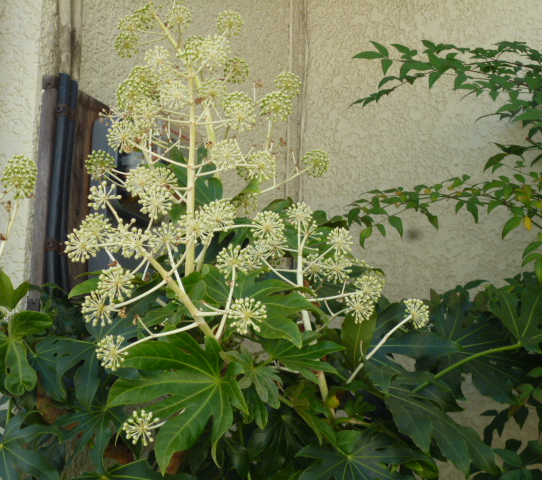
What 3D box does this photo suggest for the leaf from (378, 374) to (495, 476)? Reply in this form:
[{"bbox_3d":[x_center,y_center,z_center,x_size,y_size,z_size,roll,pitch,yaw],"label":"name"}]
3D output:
[{"bbox_3d":[0.236,0.260,2.030,0.161,0.132,0.090,2,-12,0],"label":"leaf"}]

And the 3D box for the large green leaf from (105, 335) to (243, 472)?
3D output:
[{"bbox_3d":[-0.123,0.212,1.880,0.180,0.172,0.120,2,-11,0],"label":"large green leaf"}]

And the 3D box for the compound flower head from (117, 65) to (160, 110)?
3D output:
[{"bbox_3d":[-0.191,-0.218,2.060,0.063,0.066,0.061,2,-11,0],"label":"compound flower head"}]

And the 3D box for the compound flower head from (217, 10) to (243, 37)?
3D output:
[{"bbox_3d":[-0.058,-0.309,2.060,0.037,0.037,0.036,2,-12,0],"label":"compound flower head"}]

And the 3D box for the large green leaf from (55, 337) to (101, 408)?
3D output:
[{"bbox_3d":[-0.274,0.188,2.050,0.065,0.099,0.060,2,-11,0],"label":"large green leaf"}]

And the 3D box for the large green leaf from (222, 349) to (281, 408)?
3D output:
[{"bbox_3d":[-0.026,0.185,1.930,0.080,0.078,0.060,2,-11,0],"label":"large green leaf"}]

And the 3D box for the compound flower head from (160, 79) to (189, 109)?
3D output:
[{"bbox_3d":[-0.135,-0.205,2.020,0.042,0.042,0.040,2,-11,0],"label":"compound flower head"}]

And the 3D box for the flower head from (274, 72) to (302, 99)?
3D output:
[{"bbox_3d":[0.023,-0.216,2.020,0.039,0.036,0.038,2,-12,0],"label":"flower head"}]

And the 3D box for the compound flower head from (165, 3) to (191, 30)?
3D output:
[{"bbox_3d":[-0.133,-0.322,2.080,0.037,0.040,0.037,2,-11,0],"label":"compound flower head"}]

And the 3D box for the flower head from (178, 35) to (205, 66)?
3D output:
[{"bbox_3d":[-0.113,-0.268,2.040,0.041,0.044,0.041,2,-12,0],"label":"flower head"}]

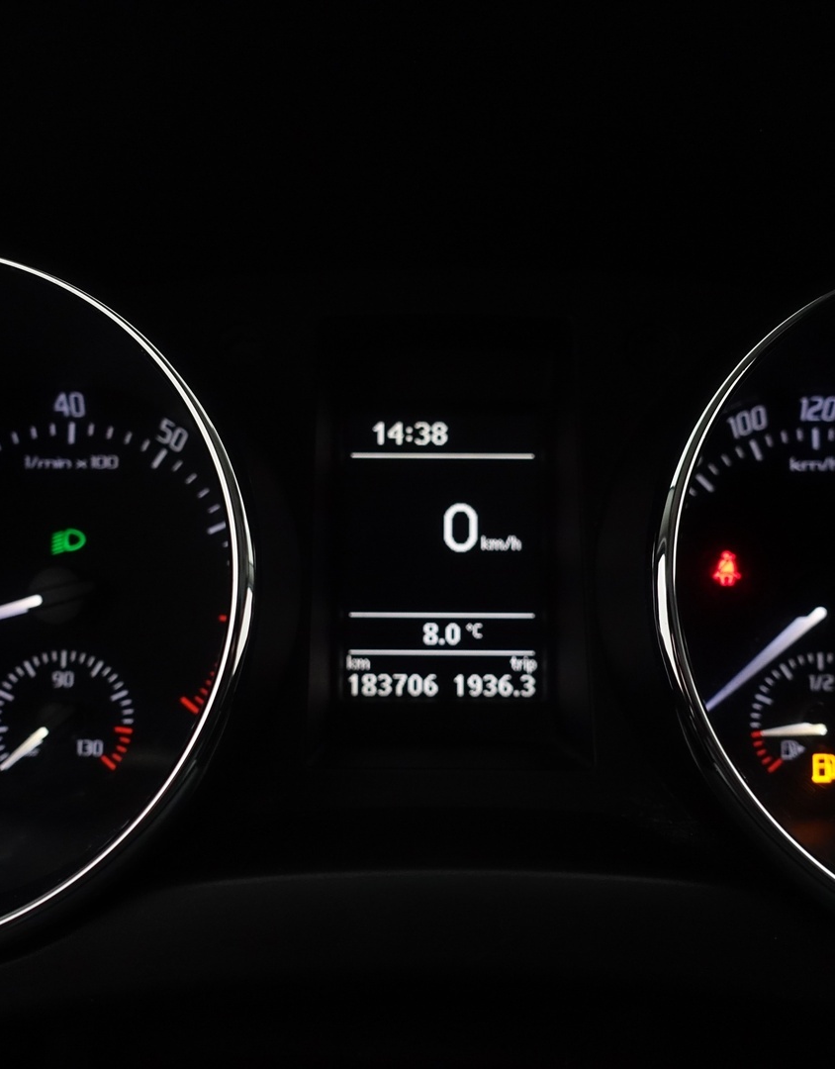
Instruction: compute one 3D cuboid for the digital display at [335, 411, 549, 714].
[{"bbox_3d":[0.006,0.006,0.243,0.049,0.069,0.008,0,-4,0],"label":"digital display"}]

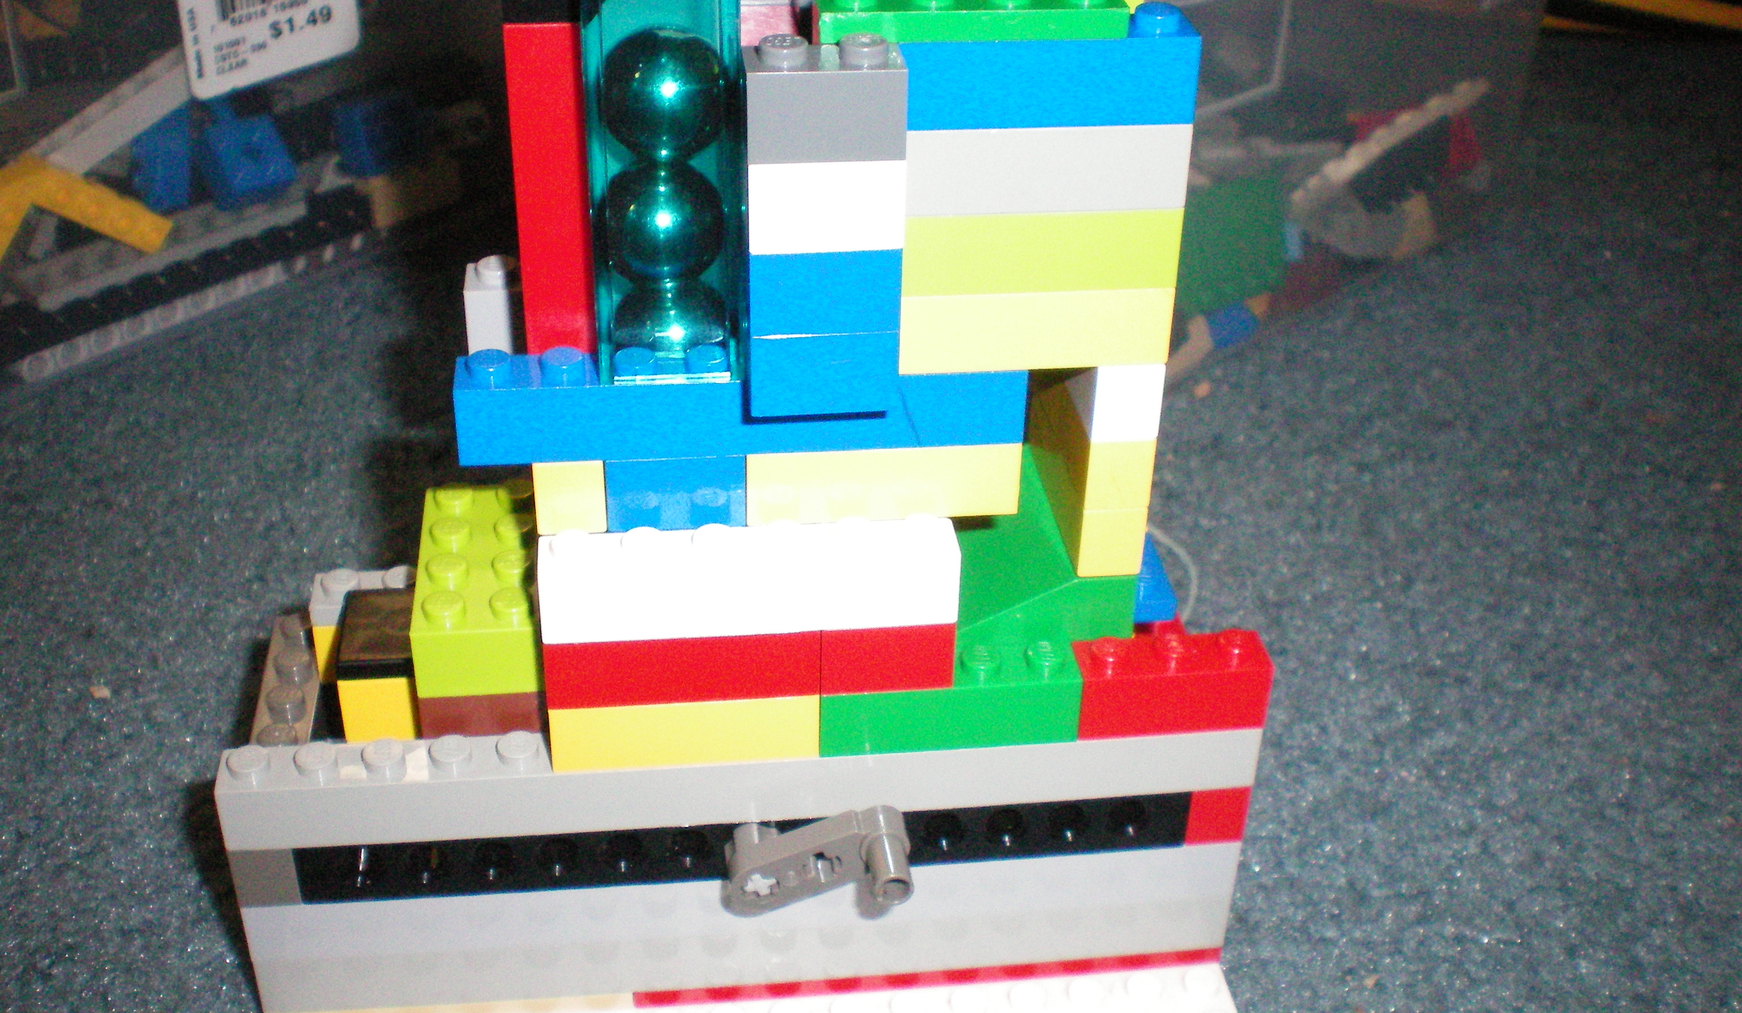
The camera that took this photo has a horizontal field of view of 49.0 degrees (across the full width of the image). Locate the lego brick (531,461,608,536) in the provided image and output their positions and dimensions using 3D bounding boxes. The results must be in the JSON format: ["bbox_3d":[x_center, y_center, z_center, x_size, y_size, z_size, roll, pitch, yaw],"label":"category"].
[{"bbox_3d":[-0.035,-0.003,0.222,0.008,0.010,0.008,-2,34,-6],"label":"lego brick"}]

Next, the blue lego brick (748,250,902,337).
[{"bbox_3d":[-0.005,-0.025,0.203,0.016,0.011,0.008,-3,33,-7],"label":"blue lego brick"}]

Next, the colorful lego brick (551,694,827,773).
[{"bbox_3d":[-0.022,0.025,0.232,0.032,0.010,0.008,-3,33,-6],"label":"colorful lego brick"}]

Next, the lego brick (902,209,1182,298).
[{"bbox_3d":[0.018,-0.030,0.212,0.032,0.010,0.008,-2,34,-6],"label":"lego brick"}]

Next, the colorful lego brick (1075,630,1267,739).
[{"bbox_3d":[0.037,0.022,0.239,0.024,0.010,0.008,-3,33,-6],"label":"colorful lego brick"}]

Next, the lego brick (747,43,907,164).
[{"bbox_3d":[-0.005,-0.041,0.193,0.016,0.010,0.008,-3,33,-6],"label":"lego brick"}]

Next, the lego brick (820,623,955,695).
[{"bbox_3d":[0.002,0.016,0.230,0.016,0.010,0.008,-3,33,-6],"label":"lego brick"}]

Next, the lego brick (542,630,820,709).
[{"bbox_3d":[-0.022,0.017,0.228,0.032,0.010,0.008,-2,34,-6],"label":"lego brick"}]

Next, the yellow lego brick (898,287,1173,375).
[{"bbox_3d":[0.017,-0.022,0.218,0.032,0.010,0.009,-3,33,-6],"label":"yellow lego brick"}]

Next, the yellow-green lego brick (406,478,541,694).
[{"bbox_3d":[-0.048,0.009,0.242,0.016,0.011,0.032,-3,33,-7],"label":"yellow-green lego brick"}]

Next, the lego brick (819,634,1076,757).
[{"bbox_3d":[0.009,0.023,0.236,0.032,0.011,0.008,-2,34,-6],"label":"lego brick"}]

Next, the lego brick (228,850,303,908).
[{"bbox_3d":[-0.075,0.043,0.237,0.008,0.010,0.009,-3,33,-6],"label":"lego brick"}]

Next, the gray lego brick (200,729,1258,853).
[{"bbox_3d":[-0.015,0.032,0.238,0.128,0.011,0.008,-3,33,-7],"label":"gray lego brick"}]

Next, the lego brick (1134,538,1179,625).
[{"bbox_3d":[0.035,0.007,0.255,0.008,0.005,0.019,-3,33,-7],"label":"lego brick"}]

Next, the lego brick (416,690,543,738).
[{"bbox_3d":[-0.048,0.021,0.244,0.016,0.010,0.020,-2,34,-6],"label":"lego brick"}]

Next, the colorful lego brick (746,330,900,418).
[{"bbox_3d":[-0.006,-0.019,0.211,0.016,0.010,0.016,-2,34,-6],"label":"colorful lego brick"}]

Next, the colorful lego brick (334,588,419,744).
[{"bbox_3d":[-0.060,0.020,0.238,0.008,0.013,0.016,-3,33,-6],"label":"colorful lego brick"}]

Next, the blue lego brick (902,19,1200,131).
[{"bbox_3d":[0.018,-0.047,0.201,0.032,0.011,0.008,-2,34,-6],"label":"blue lego brick"}]

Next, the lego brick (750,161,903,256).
[{"bbox_3d":[-0.005,-0.033,0.197,0.016,0.011,0.008,-3,33,-7],"label":"lego brick"}]

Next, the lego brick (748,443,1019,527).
[{"bbox_3d":[0.001,-0.005,0.226,0.032,0.010,0.008,-2,34,-6],"label":"lego brick"}]

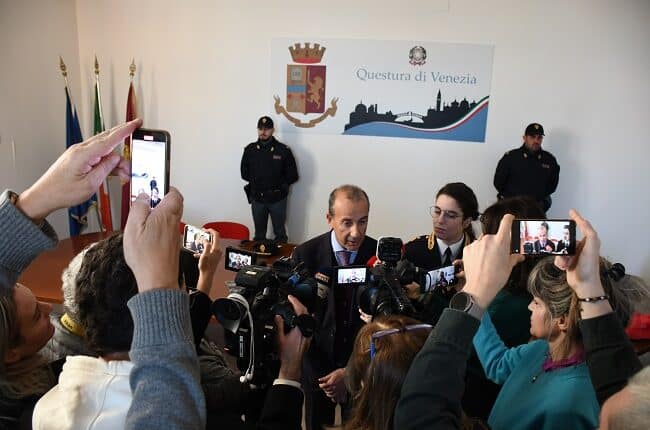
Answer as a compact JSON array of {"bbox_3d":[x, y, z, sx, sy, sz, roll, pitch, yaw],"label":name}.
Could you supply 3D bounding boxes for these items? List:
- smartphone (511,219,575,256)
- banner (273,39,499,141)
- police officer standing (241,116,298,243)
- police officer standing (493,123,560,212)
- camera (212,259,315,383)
[{"bbox_3d":[0.441,0.046,0.980,0.147,0.072,0.009,-1,-2,-14],"label":"smartphone"},{"bbox_3d":[0.572,-1.308,5.098,2.267,0.973,0.020,3,12,4],"label":"banner"},{"bbox_3d":[-0.580,-0.091,5.091,0.560,1.820,0.360,3,12,4],"label":"police officer standing"},{"bbox_3d":[1.939,0.040,4.779,0.590,1.830,0.360,3,12,4],"label":"police officer standing"},{"bbox_3d":[-0.144,0.253,1.200,0.165,0.200,0.320,4,14,10],"label":"camera"}]

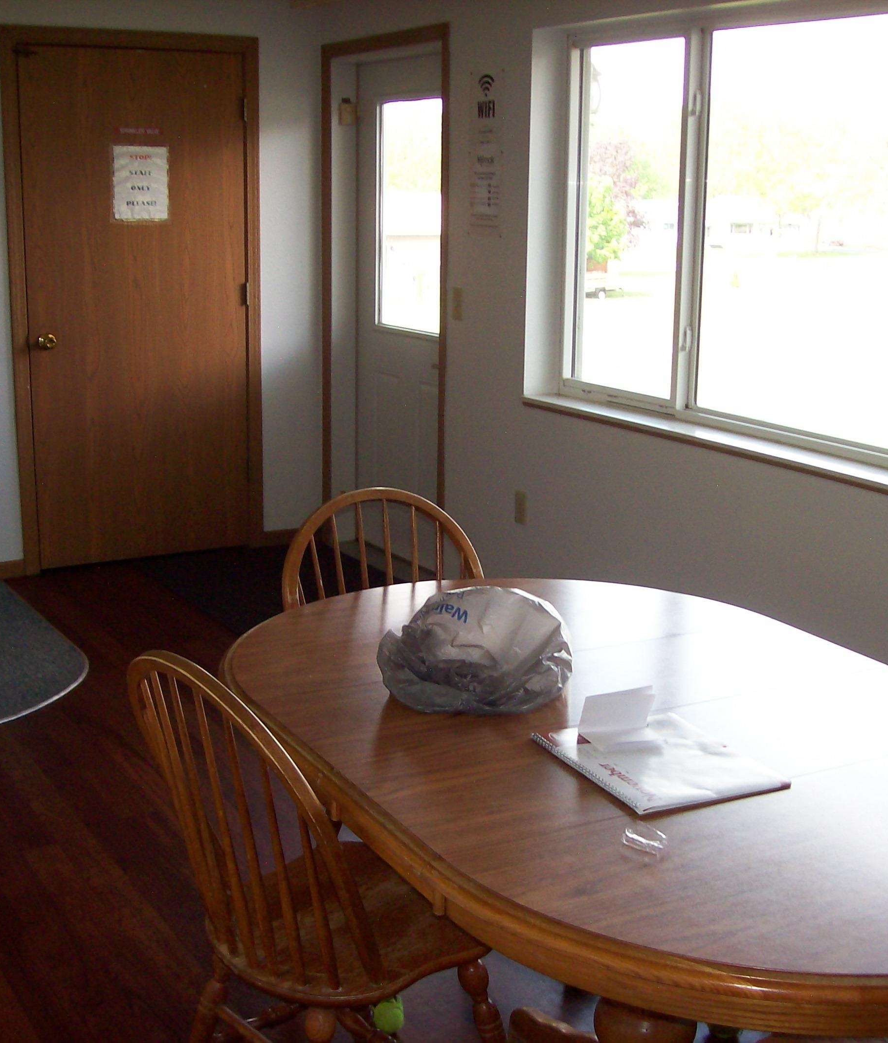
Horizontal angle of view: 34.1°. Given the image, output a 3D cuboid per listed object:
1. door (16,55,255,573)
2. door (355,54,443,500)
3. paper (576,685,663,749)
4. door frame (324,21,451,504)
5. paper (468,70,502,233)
[{"bbox_3d":[-1.223,-0.841,5.842,0.894,2.031,0.045,-6,15,-28],"label":"door"},{"bbox_3d":[-0.128,-0.798,5.730,0.045,2.001,0.910,-6,15,-28],"label":"door"},{"bbox_3d":[0.258,0.280,2.077,0.110,0.066,0.070,-2,14,-12],"label":"paper"},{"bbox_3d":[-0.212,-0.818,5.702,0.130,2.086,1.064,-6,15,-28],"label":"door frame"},{"bbox_3d":[0.141,-1.234,4.863,0.008,0.539,0.221,-6,15,-28],"label":"paper"}]

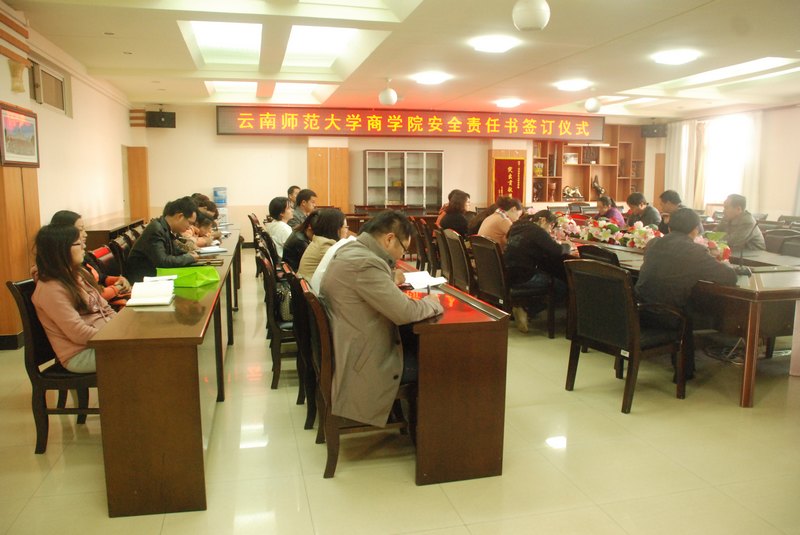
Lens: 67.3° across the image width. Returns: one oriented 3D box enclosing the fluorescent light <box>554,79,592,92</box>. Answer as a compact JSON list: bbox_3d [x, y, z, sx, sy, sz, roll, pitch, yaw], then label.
[{"bbox_3d":[2.523,-2.637,8.733,0.450,0.100,0.450,-2,9,-14],"label":"fluorescent light"}]

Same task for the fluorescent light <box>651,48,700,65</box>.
[{"bbox_3d":[3.041,-2.326,6.678,0.460,0.080,0.470,-2,9,-13],"label":"fluorescent light"}]

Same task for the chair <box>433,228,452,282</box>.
[{"bbox_3d":[0.733,0.019,6.762,0.600,0.910,0.530,-2,8,-13],"label":"chair"}]

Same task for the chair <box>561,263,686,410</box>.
[{"bbox_3d":[1.440,0.383,3.855,0.640,0.910,0.540,-5,10,-30],"label":"chair"}]

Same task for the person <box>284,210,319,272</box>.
[{"bbox_3d":[-0.587,0.100,4.804,0.740,1.180,0.470,-2,9,-13],"label":"person"}]

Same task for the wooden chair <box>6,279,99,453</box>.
[{"bbox_3d":[-1.654,0.473,3.201,0.550,0.900,0.450,1,8,2],"label":"wooden chair"}]

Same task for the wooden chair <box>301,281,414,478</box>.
[{"bbox_3d":[-0.200,0.504,2.982,0.590,0.900,0.470,-2,8,-13],"label":"wooden chair"}]

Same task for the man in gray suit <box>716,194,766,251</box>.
[{"bbox_3d":[3.353,-0.060,5.871,0.750,1.300,0.500,1,8,9],"label":"man in gray suit"}]

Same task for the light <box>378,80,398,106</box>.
[{"bbox_3d":[-0.160,-2.436,8.311,0.250,0.360,0.250,-2,9,-13],"label":"light"}]

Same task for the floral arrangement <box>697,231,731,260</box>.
[{"bbox_3d":[2.618,-0.170,5.048,0.330,0.290,0.340,-2,8,-13],"label":"floral arrangement"}]

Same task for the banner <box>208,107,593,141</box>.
[{"bbox_3d":[0.579,-3.264,13.791,9.150,0.600,0.150,-2,8,-13],"label":"banner"}]

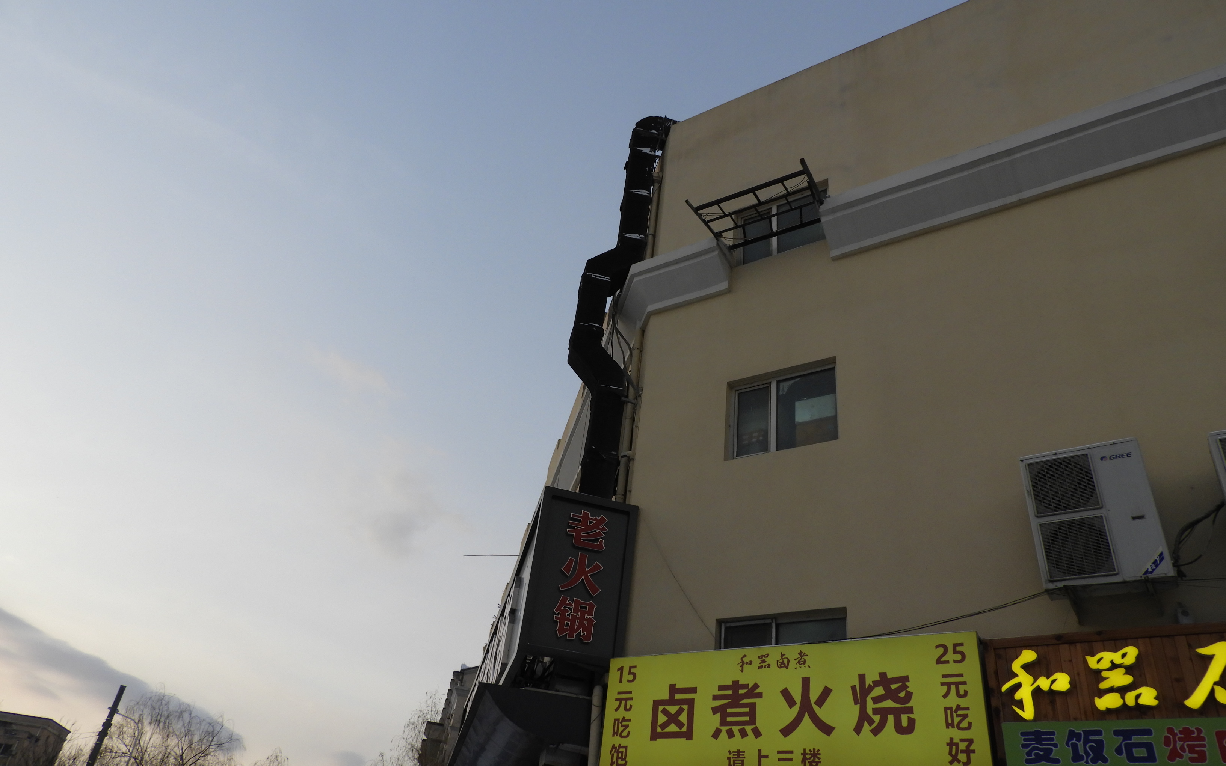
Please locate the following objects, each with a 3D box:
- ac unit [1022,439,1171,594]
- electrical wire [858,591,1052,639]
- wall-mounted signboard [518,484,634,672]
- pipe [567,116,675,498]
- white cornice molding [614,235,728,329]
[{"bbox_3d":[4.186,1.199,7.396,0.937,1.262,0.340,-15,-39,29],"label":"ac unit"},{"bbox_3d":[3.031,2.116,7.708,1.850,0.180,0.050,-25,-45,38],"label":"electrical wire"},{"bbox_3d":[-0.387,2.303,10.121,1.200,2.006,0.250,12,-34,-8],"label":"wall-mounted signboard"},{"bbox_3d":[0.059,-1.529,13.194,1.100,7.700,0.550,12,-34,-8],"label":"pipe"},{"bbox_3d":[0.796,-1.413,12.687,2.000,0.900,0.550,-15,-39,29],"label":"white cornice molding"}]

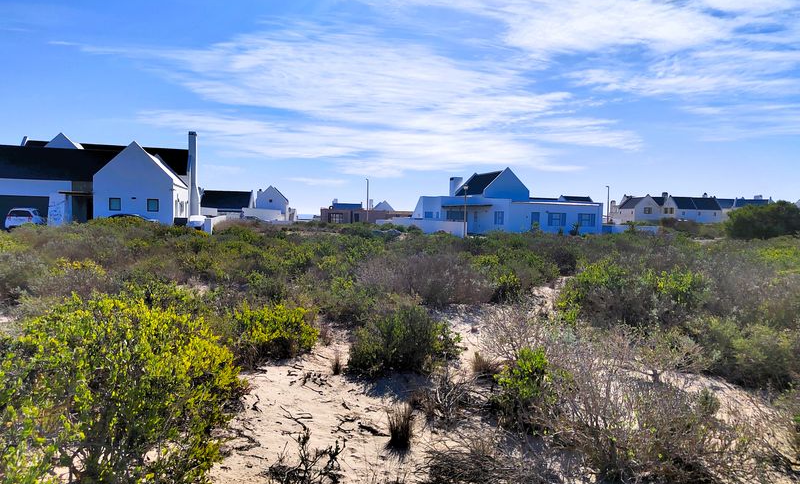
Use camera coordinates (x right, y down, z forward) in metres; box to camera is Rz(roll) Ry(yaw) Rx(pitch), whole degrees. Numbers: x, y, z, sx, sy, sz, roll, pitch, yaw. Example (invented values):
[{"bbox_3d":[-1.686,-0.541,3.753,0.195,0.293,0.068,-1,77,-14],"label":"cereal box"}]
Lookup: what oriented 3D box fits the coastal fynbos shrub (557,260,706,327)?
[{"bbox_3d":[3.535,0.757,8.249,2.100,0.880,1.600,2,3,24],"label":"coastal fynbos shrub"}]

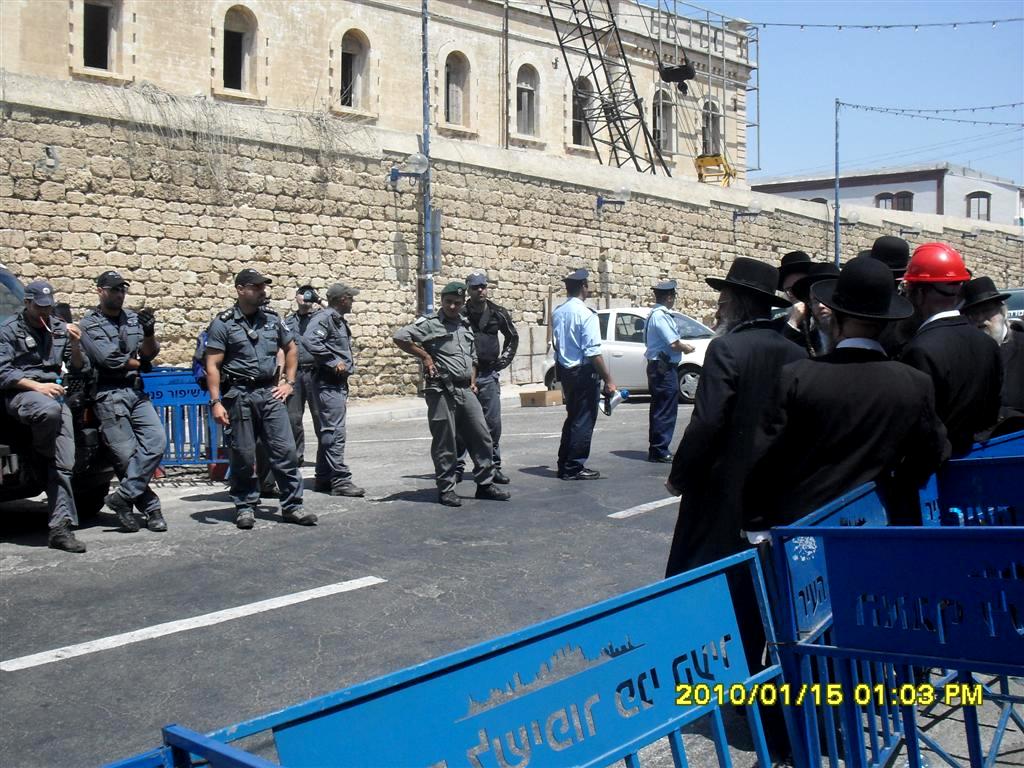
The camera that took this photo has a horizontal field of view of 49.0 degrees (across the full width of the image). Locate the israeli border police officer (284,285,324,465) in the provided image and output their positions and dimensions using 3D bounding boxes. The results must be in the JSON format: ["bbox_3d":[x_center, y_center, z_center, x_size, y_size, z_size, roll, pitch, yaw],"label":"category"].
[{"bbox_3d":[-1.772,0.051,9.600,0.550,1.780,0.430,-1,3,-12],"label":"israeli border police officer"}]

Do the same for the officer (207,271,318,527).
[{"bbox_3d":[-1.810,0.070,8.100,0.680,1.800,0.450,-1,2,-30],"label":"officer"}]

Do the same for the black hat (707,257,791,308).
[{"bbox_3d":[1.010,-0.438,4.800,0.375,0.145,0.330,17,10,29],"label":"black hat"}]

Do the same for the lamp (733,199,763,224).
[{"bbox_3d":[5.460,-3.980,25.900,0.730,0.530,0.300,2,3,38],"label":"lamp"}]

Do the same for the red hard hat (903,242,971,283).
[{"bbox_3d":[1.626,-0.461,4.300,0.235,0.155,0.285,-2,3,-45],"label":"red hard hat"}]

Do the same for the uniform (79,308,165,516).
[{"bbox_3d":[-2.658,0.187,7.650,0.560,1.390,0.480,-2,4,-29],"label":"uniform"}]

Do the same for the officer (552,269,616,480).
[{"bbox_3d":[0.633,-0.100,9.950,0.450,1.830,0.550,-2,3,-41],"label":"officer"}]

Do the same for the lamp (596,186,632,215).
[{"bbox_3d":[1.950,-3.540,21.600,0.730,0.520,0.300,2,3,38],"label":"lamp"}]

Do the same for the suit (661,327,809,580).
[{"bbox_3d":[0.963,0.340,4.800,0.580,1.240,0.440,-1,2,-34],"label":"suit"}]

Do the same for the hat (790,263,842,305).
[{"bbox_3d":[1.427,-0.465,5.150,0.330,0.140,0.370,-1,-12,-24],"label":"hat"}]

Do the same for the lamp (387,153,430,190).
[{"bbox_3d":[-1.580,-3.270,17.200,0.730,0.510,0.300,2,3,38],"label":"lamp"}]

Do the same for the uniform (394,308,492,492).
[{"bbox_3d":[-0.536,0.145,8.800,0.720,1.420,0.500,-1,2,-30],"label":"uniform"}]

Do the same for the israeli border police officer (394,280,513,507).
[{"bbox_3d":[-0.484,0.056,9.000,0.780,1.755,0.500,-2,3,-37],"label":"israeli border police officer"}]

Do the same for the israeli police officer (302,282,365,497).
[{"bbox_3d":[-1.505,0.030,9.500,0.470,1.760,0.500,1,2,16],"label":"israeli police officer"}]

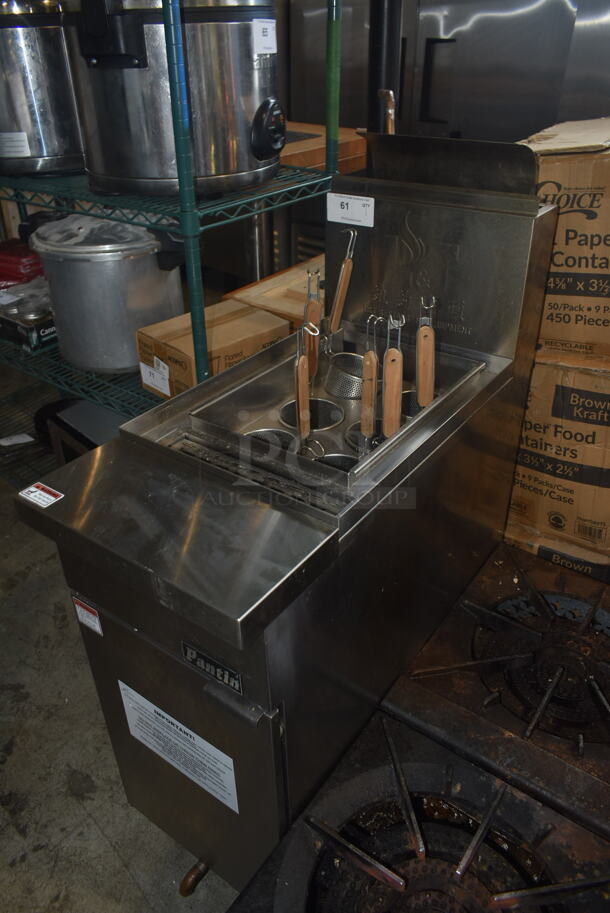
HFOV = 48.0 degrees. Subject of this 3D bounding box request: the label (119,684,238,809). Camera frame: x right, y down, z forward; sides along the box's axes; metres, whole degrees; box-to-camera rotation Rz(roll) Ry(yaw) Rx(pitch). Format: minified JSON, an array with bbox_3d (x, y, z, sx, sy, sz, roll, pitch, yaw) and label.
[{"bbox_3d":[-0.200,0.454,1.074,0.242,0.136,0.005,20,38,31],"label":"label"}]

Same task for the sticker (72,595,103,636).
[{"bbox_3d":[-0.336,0.249,1.060,0.057,0.052,0.005,20,38,31],"label":"sticker"}]

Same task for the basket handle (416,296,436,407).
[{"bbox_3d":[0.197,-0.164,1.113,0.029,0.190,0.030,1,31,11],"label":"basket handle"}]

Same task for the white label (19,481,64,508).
[{"bbox_3d":[-0.359,0.053,0.934,0.058,0.004,0.034,20,38,31],"label":"white label"}]

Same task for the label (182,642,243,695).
[{"bbox_3d":[-0.121,0.275,0.892,0.102,0.038,0.005,20,38,31],"label":"label"}]

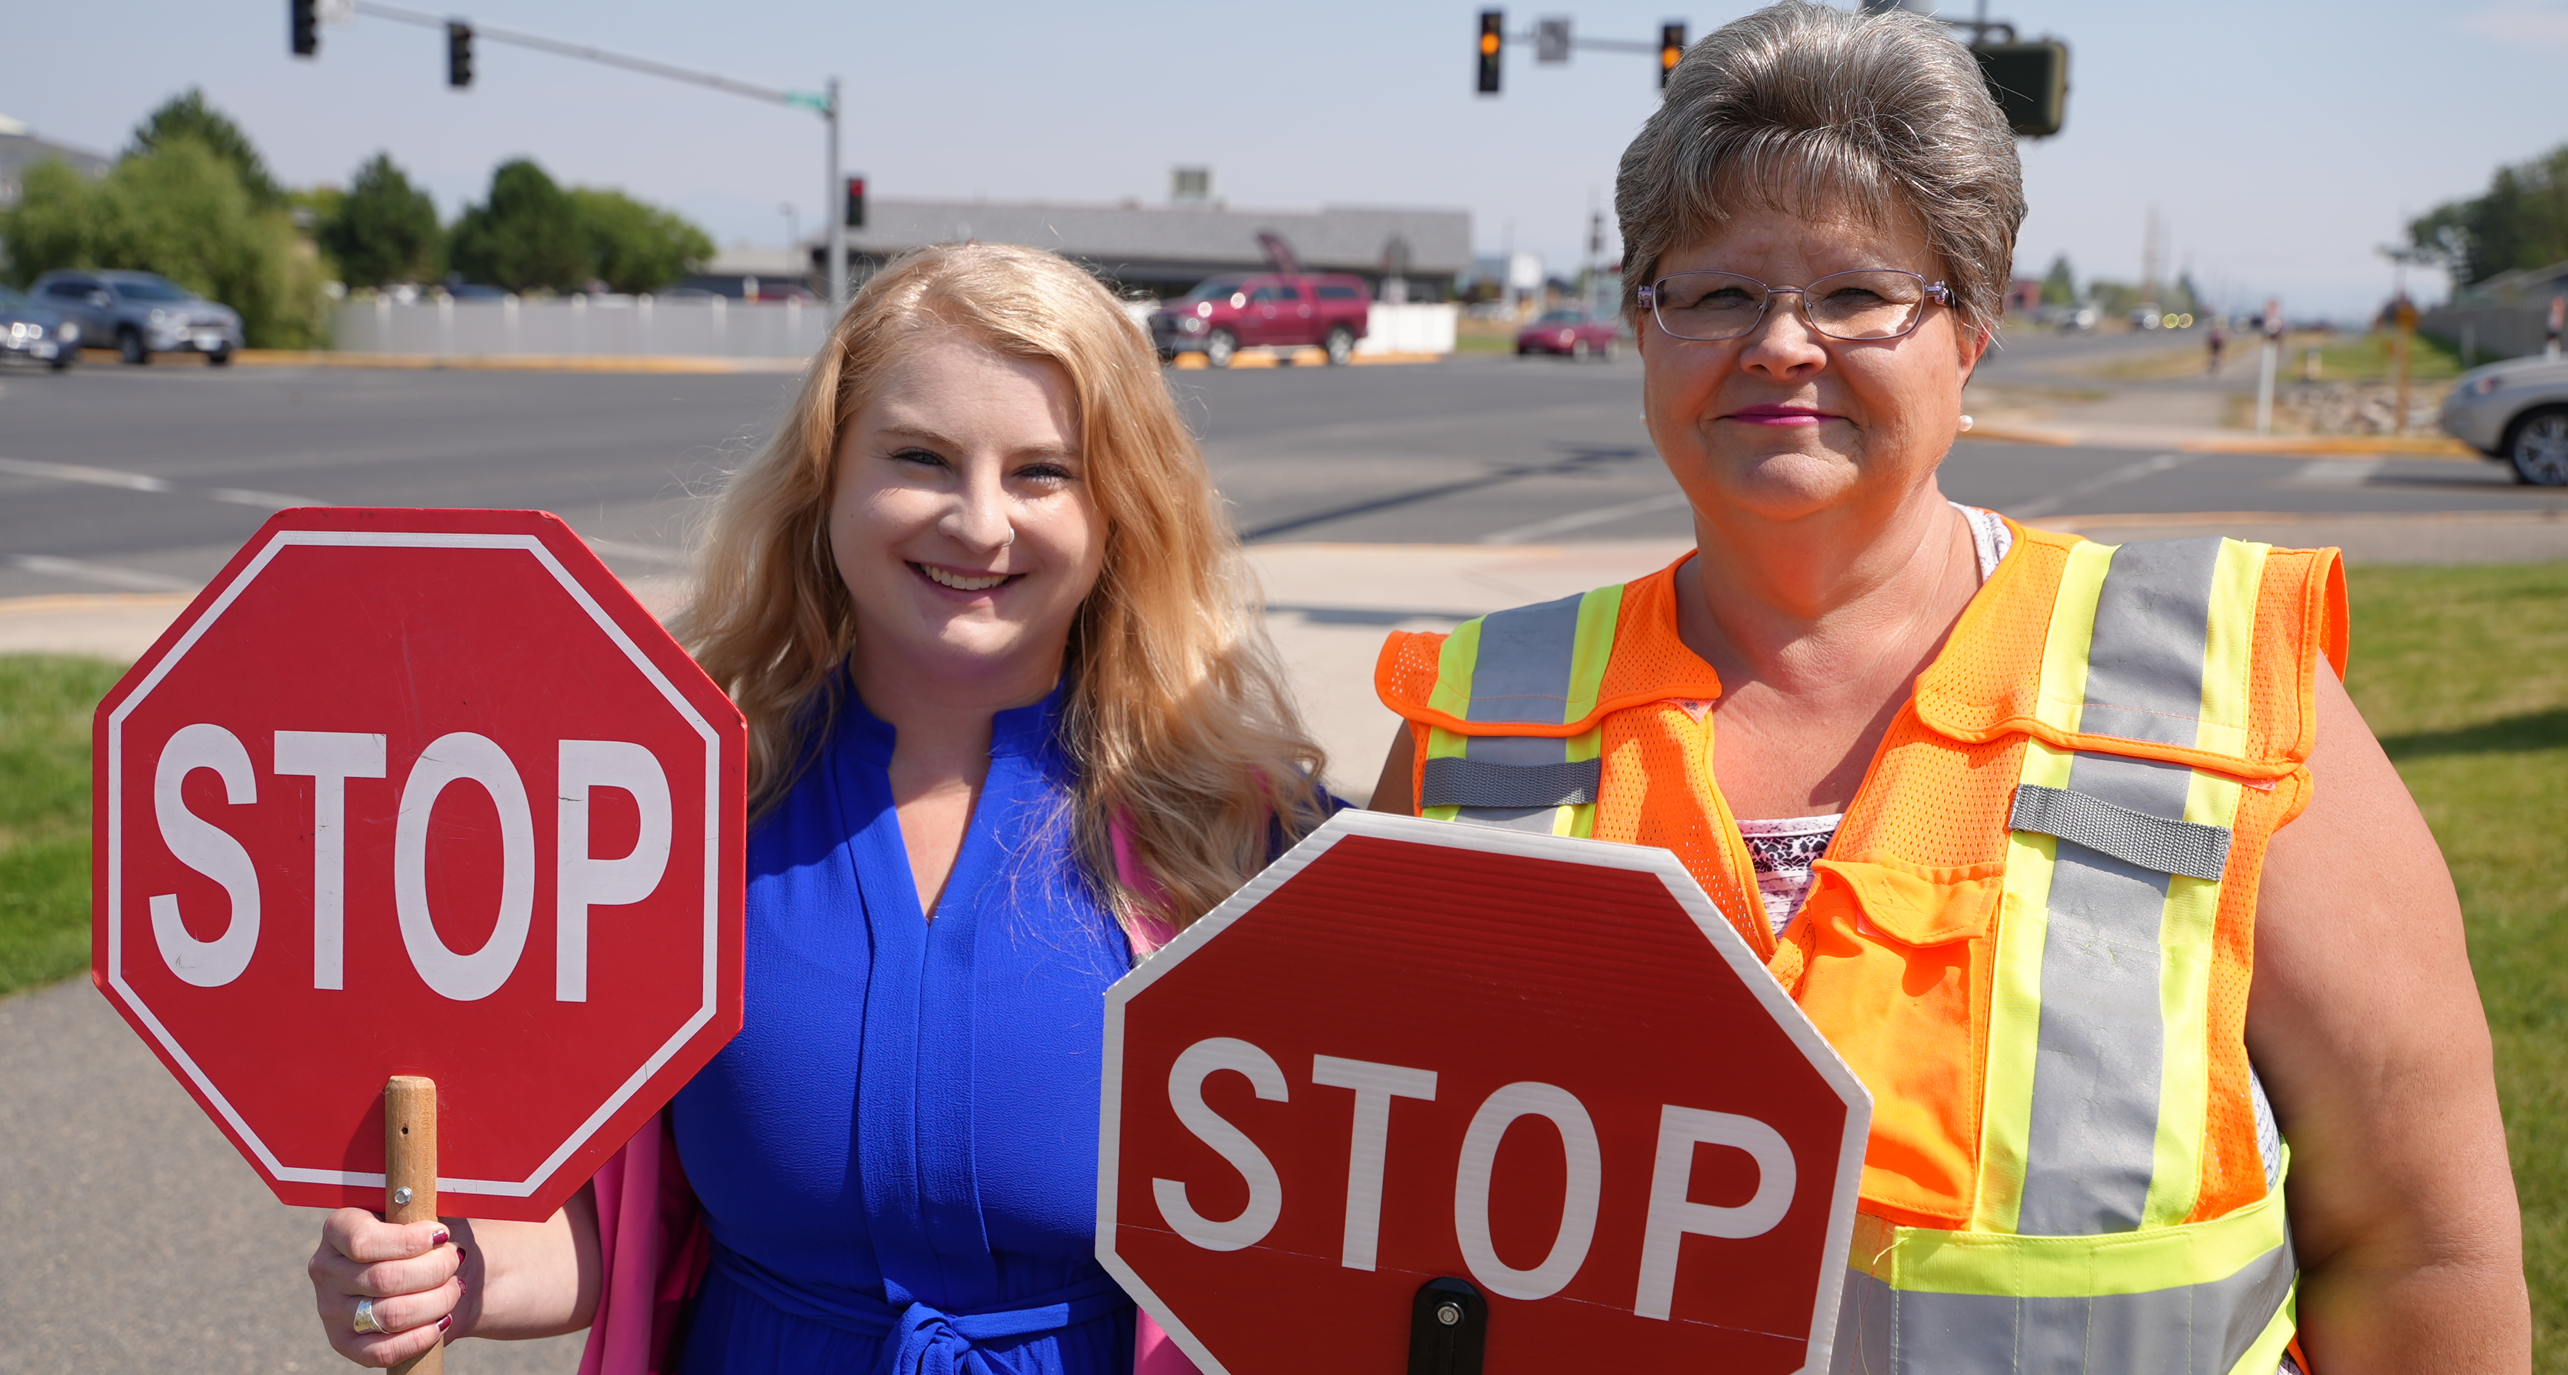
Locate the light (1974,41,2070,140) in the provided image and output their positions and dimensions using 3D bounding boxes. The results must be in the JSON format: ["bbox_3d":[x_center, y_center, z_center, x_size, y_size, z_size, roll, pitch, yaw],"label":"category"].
[{"bbox_3d":[3.709,-3.037,11.600,0.470,0.450,0.230,7,11,30],"label":"light"}]

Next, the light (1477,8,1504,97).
[{"bbox_3d":[3.594,-11.065,39.800,0.360,1.400,0.420,3,10,14],"label":"light"}]

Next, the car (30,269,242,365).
[{"bbox_3d":[-21.371,-6.886,42.430,4.600,1.700,1.870,7,11,32],"label":"car"}]

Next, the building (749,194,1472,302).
[{"bbox_3d":[-8.255,-18.507,101.104,29.000,5.300,15.000,-3,11,-24],"label":"building"}]

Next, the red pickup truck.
[{"bbox_3d":[-0.601,-8.112,50.415,5.700,1.950,2.000,-8,13,-43],"label":"red pickup truck"}]

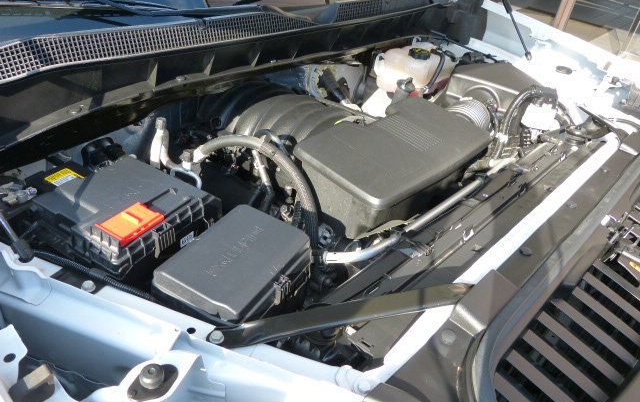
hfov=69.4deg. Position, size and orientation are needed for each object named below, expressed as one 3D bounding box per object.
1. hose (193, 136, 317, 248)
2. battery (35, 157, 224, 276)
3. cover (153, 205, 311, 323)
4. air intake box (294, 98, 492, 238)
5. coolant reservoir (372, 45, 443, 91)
[{"bbox_3d":[-0.140,-0.008,0.961,0.315,0.137,0.137,28,42,29],"label":"hose"},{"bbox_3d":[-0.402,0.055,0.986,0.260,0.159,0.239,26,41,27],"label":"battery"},{"bbox_3d":[-0.152,0.129,0.858,0.180,0.080,0.239,23,40,24],"label":"cover"},{"bbox_3d":[0.168,-0.088,1.135,0.433,0.129,0.294,-26,46,-36],"label":"air intake box"},{"bbox_3d":[0.296,-0.439,1.530,0.153,0.133,0.204,30,43,31],"label":"coolant reservoir"}]

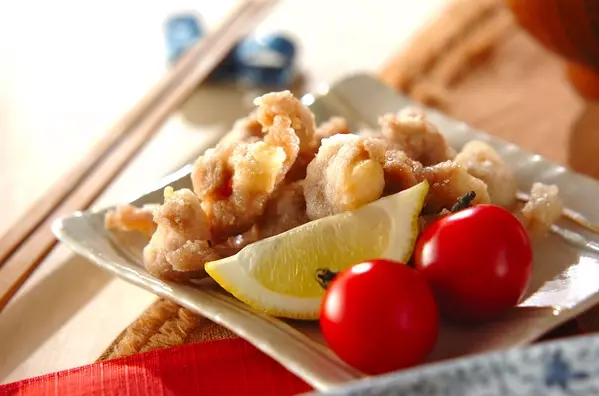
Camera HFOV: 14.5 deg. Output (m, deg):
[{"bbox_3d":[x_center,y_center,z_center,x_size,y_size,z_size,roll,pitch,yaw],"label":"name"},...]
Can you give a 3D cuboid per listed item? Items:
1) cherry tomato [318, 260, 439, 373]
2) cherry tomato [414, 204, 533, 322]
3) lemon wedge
[{"bbox_3d":[0.020,0.030,0.600,0.030,0.029,0.030,0,29,0],"label":"cherry tomato"},{"bbox_3d":[0.046,0.017,0.623,0.031,0.030,0.031,0,29,0],"label":"cherry tomato"},{"bbox_3d":[0.004,0.017,0.628,0.073,0.025,0.025,-21,35,-32],"label":"lemon wedge"}]

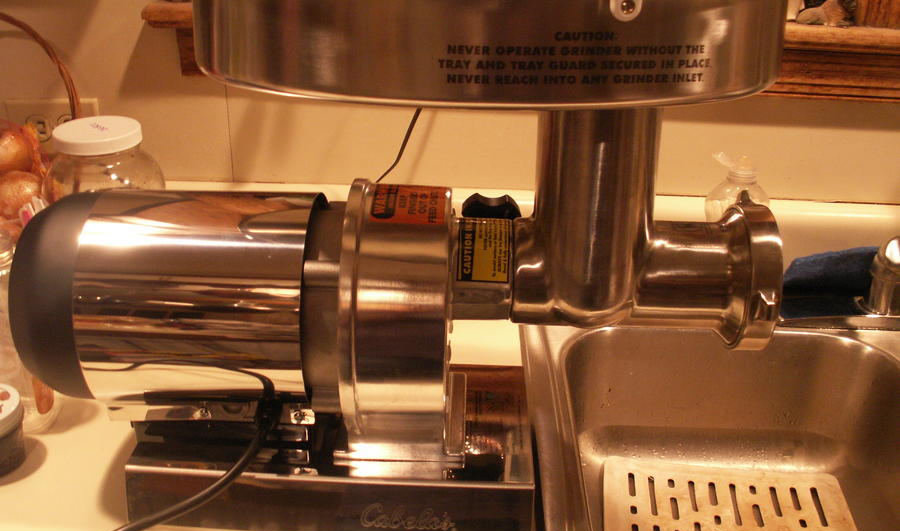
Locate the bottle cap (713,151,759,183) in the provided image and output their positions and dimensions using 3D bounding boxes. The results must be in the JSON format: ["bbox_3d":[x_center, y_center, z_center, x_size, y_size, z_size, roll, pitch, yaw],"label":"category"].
[{"bbox_3d":[0.310,-0.105,0.985,0.042,0.033,0.033,2,26,0],"label":"bottle cap"}]

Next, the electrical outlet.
[{"bbox_3d":[-0.470,-0.162,1.075,0.115,0.071,0.009,2,26,0],"label":"electrical outlet"}]

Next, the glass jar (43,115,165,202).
[{"bbox_3d":[-0.361,-0.043,0.970,0.122,0.211,0.122,1,26,-1],"label":"glass jar"}]

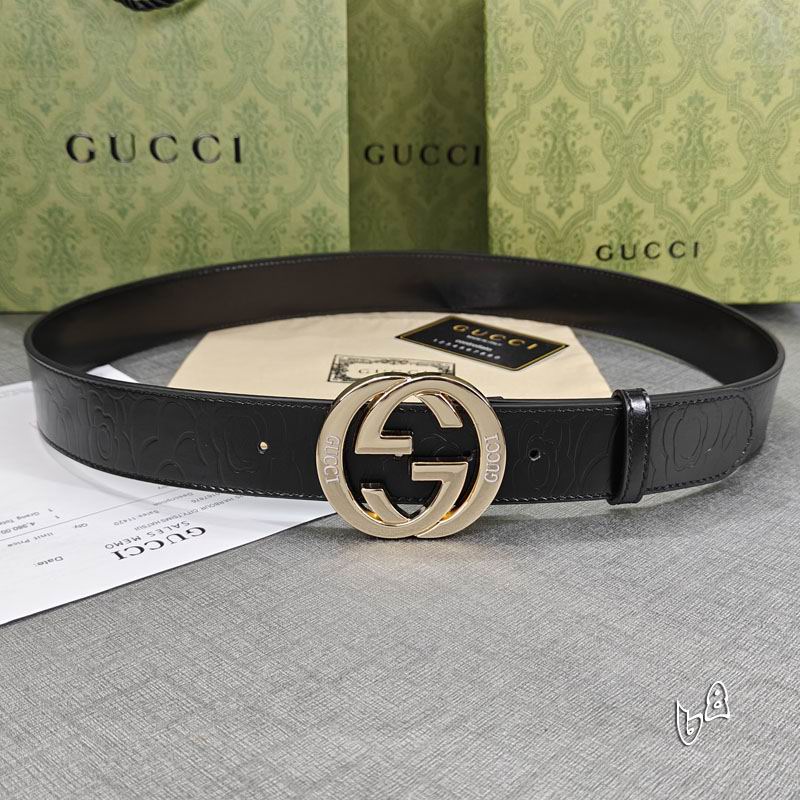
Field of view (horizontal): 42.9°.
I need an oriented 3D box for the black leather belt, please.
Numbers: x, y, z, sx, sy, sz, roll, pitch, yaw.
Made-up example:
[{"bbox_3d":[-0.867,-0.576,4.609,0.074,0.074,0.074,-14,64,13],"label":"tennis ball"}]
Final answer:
[{"bbox_3d":[-0.004,-0.032,0.500,0.334,0.062,0.307,1,21,0],"label":"black leather belt"}]

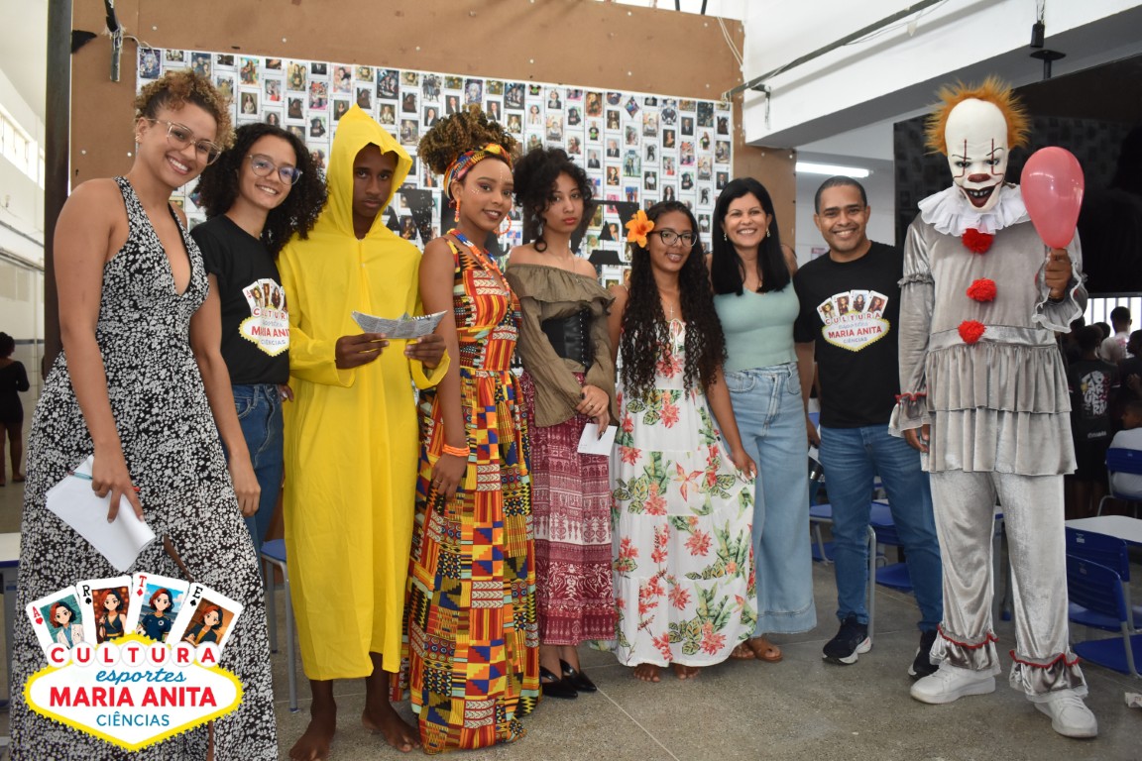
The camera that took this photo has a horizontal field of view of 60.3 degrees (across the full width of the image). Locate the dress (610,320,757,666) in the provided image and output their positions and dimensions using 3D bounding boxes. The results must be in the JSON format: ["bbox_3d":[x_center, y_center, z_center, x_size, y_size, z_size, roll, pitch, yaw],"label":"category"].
[{"bbox_3d":[0.387,0.351,3.349,0.500,1.220,0.420,0,1,2],"label":"dress"}]

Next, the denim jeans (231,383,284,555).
[{"bbox_3d":[-0.929,0.483,2.832,0.360,0.970,0.270,-1,2,-34],"label":"denim jeans"}]

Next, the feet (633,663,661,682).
[{"bbox_3d":[0.264,0.950,3.373,0.090,0.080,0.220,0,1,9],"label":"feet"}]

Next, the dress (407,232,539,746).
[{"bbox_3d":[-0.280,0.293,2.848,0.400,1.410,0.400,-1,2,-36],"label":"dress"}]

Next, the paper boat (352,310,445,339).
[{"bbox_3d":[-0.434,-0.134,2.467,0.240,0.075,0.070,0,1,-12],"label":"paper boat"}]

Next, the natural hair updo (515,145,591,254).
[{"bbox_3d":[-0.060,-0.591,3.197,0.250,0.310,0.250,-1,1,-21],"label":"natural hair updo"}]

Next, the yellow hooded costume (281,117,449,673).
[{"bbox_3d":[-0.578,0.021,2.711,0.480,1.570,0.420,0,1,-18],"label":"yellow hooded costume"}]

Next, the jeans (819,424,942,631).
[{"bbox_3d":[1.071,0.474,3.422,0.430,0.830,0.340,0,1,18],"label":"jeans"}]

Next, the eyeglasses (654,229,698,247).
[{"bbox_3d":[0.349,-0.476,3.280,0.140,0.050,0.140,0,1,-16],"label":"eyeglasses"}]

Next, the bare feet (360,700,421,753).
[{"bbox_3d":[-0.506,0.957,2.784,0.100,0.095,0.240,-1,2,-37],"label":"bare feet"}]

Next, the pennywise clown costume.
[{"bbox_3d":[1.276,0.044,2.982,0.620,1.890,0.500,1,2,27],"label":"pennywise clown costume"}]

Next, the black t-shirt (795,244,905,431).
[{"bbox_3d":[0.976,-0.141,3.428,0.430,0.670,0.270,0,1,12],"label":"black t-shirt"}]

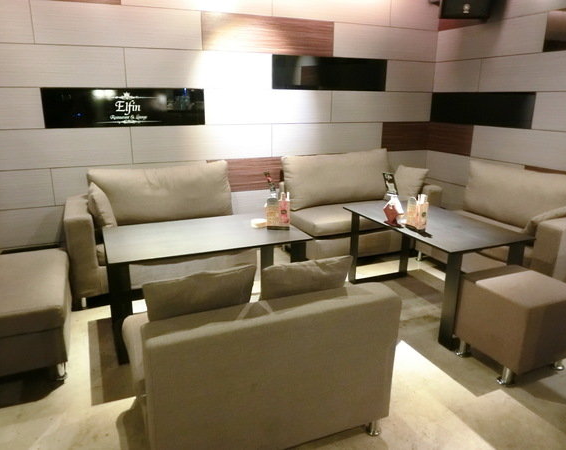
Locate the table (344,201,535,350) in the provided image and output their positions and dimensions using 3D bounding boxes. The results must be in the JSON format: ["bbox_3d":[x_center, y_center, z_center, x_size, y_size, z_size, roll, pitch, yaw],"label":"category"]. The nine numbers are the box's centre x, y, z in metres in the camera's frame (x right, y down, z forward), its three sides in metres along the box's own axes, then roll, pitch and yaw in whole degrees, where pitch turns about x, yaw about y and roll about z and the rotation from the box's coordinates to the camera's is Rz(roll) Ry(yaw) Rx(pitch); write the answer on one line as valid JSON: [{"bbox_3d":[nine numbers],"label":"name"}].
[{"bbox_3d":[1.056,0.284,3.196,0.675,0.648,1.152,-7,18,-22],"label":"table"}]

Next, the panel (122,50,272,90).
[{"bbox_3d":[-0.687,-1.328,3.735,1.267,0.309,0.030,-7,18,-22],"label":"panel"}]

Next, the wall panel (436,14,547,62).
[{"bbox_3d":[1.895,-1.720,4.045,0.030,0.307,1.234,-7,18,-22],"label":"wall panel"}]

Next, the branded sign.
[{"bbox_3d":[-1.264,-0.963,3.572,1.253,0.307,0.030,-7,18,-22],"label":"branded sign"}]

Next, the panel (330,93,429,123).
[{"bbox_3d":[1.053,-1.230,4.532,1.250,0.307,0.030,-7,18,-22],"label":"panel"}]

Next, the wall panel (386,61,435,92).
[{"bbox_3d":[1.344,-1.561,4.579,0.629,0.309,0.030,-7,18,-22],"label":"wall panel"}]

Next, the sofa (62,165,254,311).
[{"bbox_3d":[-0.954,0.006,3.465,1.345,0.903,0.731,-7,18,-22],"label":"sofa"}]

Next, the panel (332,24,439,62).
[{"bbox_3d":[1.053,-1.818,4.356,1.259,0.307,0.030,-7,18,-22],"label":"panel"}]

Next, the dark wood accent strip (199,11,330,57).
[{"bbox_3d":[-0.103,-1.692,3.889,1.267,0.309,0.030,-7,18,-22],"label":"dark wood accent strip"}]

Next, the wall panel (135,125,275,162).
[{"bbox_3d":[-0.692,-0.735,3.897,1.268,0.307,0.030,-7,18,-22],"label":"wall panel"}]

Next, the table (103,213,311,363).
[{"bbox_3d":[-0.511,0.363,2.888,1.188,0.648,0.675,-7,18,-22],"label":"table"}]

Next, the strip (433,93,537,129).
[{"bbox_3d":[1.896,-1.133,4.231,0.030,0.309,1.242,-7,18,-22],"label":"strip"}]

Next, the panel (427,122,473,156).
[{"bbox_3d":[1.768,-0.917,4.574,0.030,0.307,0.626,-7,18,-22],"label":"panel"}]

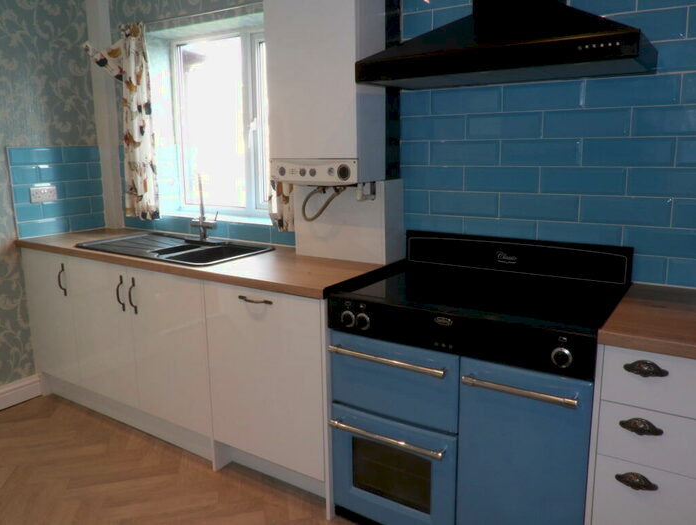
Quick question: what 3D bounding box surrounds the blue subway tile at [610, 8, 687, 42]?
[{"bbox_3d":[0.951,-0.770,1.867,0.300,0.100,0.010,6,13,34],"label":"blue subway tile"}]

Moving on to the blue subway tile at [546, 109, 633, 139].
[{"bbox_3d":[0.851,-0.495,2.025,0.296,0.099,0.010,7,14,32],"label":"blue subway tile"}]

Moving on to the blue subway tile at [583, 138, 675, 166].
[{"bbox_3d":[0.962,-0.377,1.940,0.300,0.100,0.010,6,13,34],"label":"blue subway tile"}]

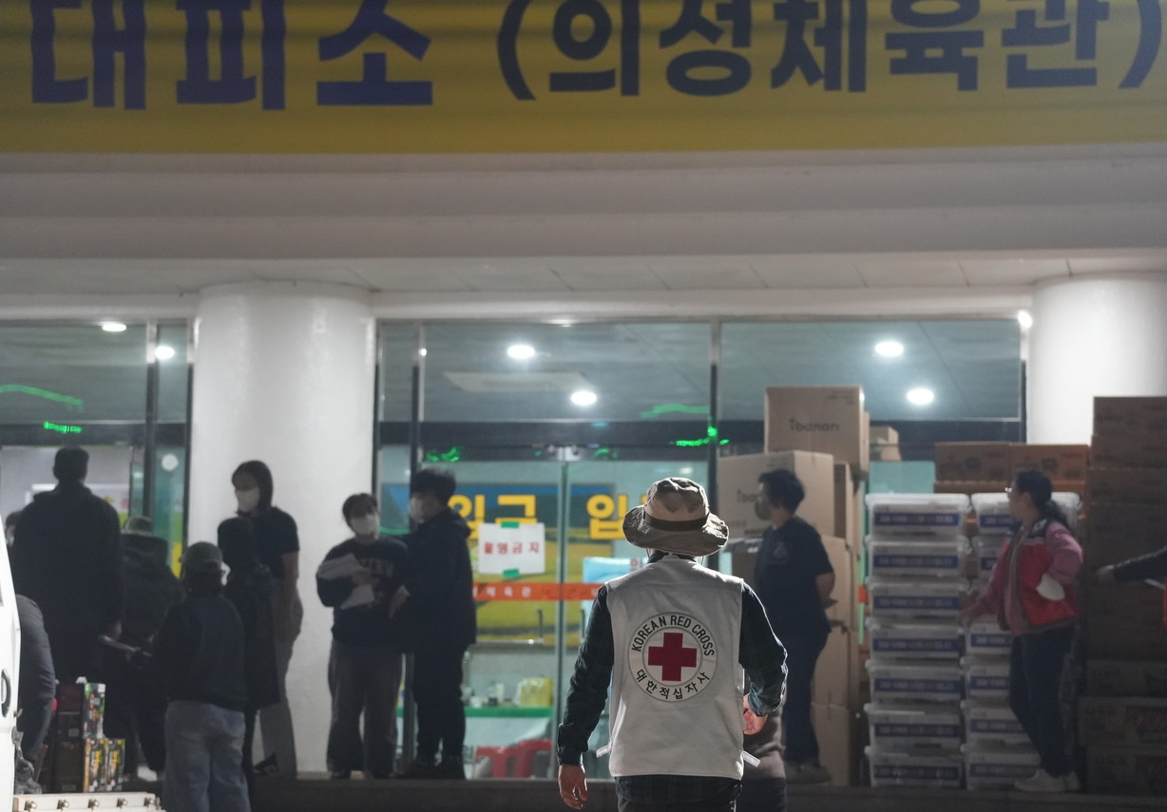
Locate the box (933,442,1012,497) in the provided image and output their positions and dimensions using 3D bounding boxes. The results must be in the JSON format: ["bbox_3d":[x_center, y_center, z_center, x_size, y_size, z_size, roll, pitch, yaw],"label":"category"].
[{"bbox_3d":[2.132,0.333,20.000,0.420,0.280,0.320,0,-7,10],"label":"box"}]

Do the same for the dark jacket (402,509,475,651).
[{"bbox_3d":[-0.806,0.967,20.300,0.430,0.790,0.500,0,-7,6],"label":"dark jacket"}]

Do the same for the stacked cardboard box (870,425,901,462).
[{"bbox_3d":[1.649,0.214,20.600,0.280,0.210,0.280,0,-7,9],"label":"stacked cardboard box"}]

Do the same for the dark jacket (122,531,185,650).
[{"bbox_3d":[-2.378,1.015,19.800,0.480,0.640,0.360,5,-8,-30],"label":"dark jacket"}]

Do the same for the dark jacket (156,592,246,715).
[{"bbox_3d":[-1.902,1.227,18.200,0.450,0.620,0.340,5,-8,-31],"label":"dark jacket"}]

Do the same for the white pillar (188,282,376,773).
[{"bbox_3d":[-1.727,0.713,20.900,1.050,2.780,1.050,0,-7,9],"label":"white pillar"}]

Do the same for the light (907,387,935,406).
[{"bbox_3d":[2.382,-0.064,25.747,0.190,0.050,0.190,0,-7,10],"label":"light"}]

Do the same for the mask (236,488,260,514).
[{"bbox_3d":[-1.835,0.521,20.000,0.140,0.135,0.090,-4,-9,37],"label":"mask"}]

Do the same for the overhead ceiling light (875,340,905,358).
[{"bbox_3d":[1.968,-0.366,23.448,0.190,0.050,0.190,0,-7,10],"label":"overhead ceiling light"}]

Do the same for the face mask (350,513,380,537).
[{"bbox_3d":[-1.201,0.651,20.100,0.150,0.115,0.090,3,-7,-14],"label":"face mask"}]

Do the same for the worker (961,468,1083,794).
[{"bbox_3d":[2.258,1.160,18.800,0.460,1.660,0.560,6,-9,-36],"label":"worker"}]

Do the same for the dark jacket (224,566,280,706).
[{"bbox_3d":[-1.675,1.129,18.000,0.430,0.740,0.300,1,-7,0],"label":"dark jacket"}]

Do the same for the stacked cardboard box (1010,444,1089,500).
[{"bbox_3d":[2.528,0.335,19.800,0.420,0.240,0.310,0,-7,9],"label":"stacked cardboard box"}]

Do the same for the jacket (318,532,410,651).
[{"bbox_3d":[-1.205,1.015,20.000,0.500,0.640,0.320,3,-7,-12],"label":"jacket"}]

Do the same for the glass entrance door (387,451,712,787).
[{"bbox_3d":[-0.256,1.290,22.120,2.030,2.050,0.100,0,-7,10],"label":"glass entrance door"}]

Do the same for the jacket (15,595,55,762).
[{"bbox_3d":[-2.530,1.195,16.000,0.480,0.720,0.480,2,-7,-6],"label":"jacket"}]

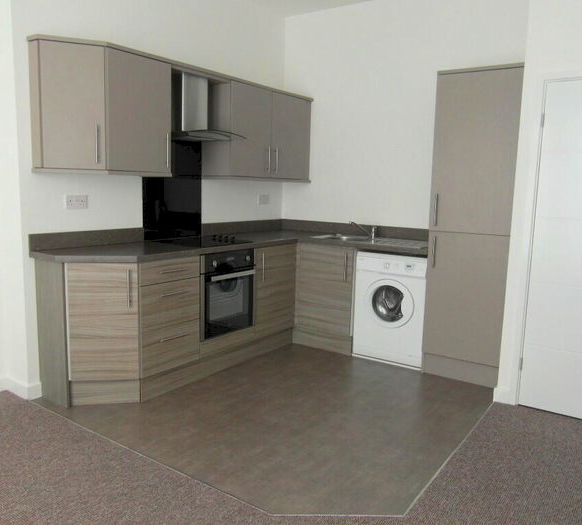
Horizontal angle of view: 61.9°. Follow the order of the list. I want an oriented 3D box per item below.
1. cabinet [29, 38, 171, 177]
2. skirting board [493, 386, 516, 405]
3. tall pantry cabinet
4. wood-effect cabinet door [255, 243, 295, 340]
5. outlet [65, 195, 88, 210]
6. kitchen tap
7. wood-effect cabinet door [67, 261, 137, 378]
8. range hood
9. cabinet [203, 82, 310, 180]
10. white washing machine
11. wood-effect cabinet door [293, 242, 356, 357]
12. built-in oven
[{"bbox_3d":[-1.174,-0.952,3.093,0.335,0.774,0.775,7,10,35],"label":"cabinet"},{"bbox_3d":[1.373,0.859,3.115,0.125,0.100,0.025,7,10,35],"label":"skirting board"},{"bbox_3d":[1.399,-0.246,3.541,0.585,2.165,0.597,7,10,35],"label":"tall pantry cabinet"},{"bbox_3d":[-0.135,0.224,4.007,0.024,0.729,0.535,7,10,36],"label":"wood-effect cabinet door"},{"bbox_3d":[-1.388,-0.391,3.168,0.012,0.086,0.146,7,10,35],"label":"outlet"},{"bbox_3d":[0.623,-0.280,4.250,0.250,0.145,0.050,4,9,21],"label":"kitchen tap"},{"bbox_3d":[-1.114,0.365,2.890,0.401,0.720,0.022,-1,8,-12],"label":"wood-effect cabinet door"},{"bbox_3d":[-0.704,-1.122,3.579,0.500,0.450,0.587,7,10,35],"label":"range hood"},{"bbox_3d":[-0.272,-1.112,4.333,0.330,0.767,1.122,7,10,35],"label":"cabinet"},{"bbox_3d":[0.909,0.342,3.968,0.586,0.862,0.570,7,10,35],"label":"white washing machine"},{"bbox_3d":[0.270,0.290,4.073,0.561,0.867,0.024,7,10,36],"label":"wood-effect cabinet door"},{"bbox_3d":[-0.660,0.199,3.703,0.570,0.606,0.585,7,10,35],"label":"built-in oven"}]

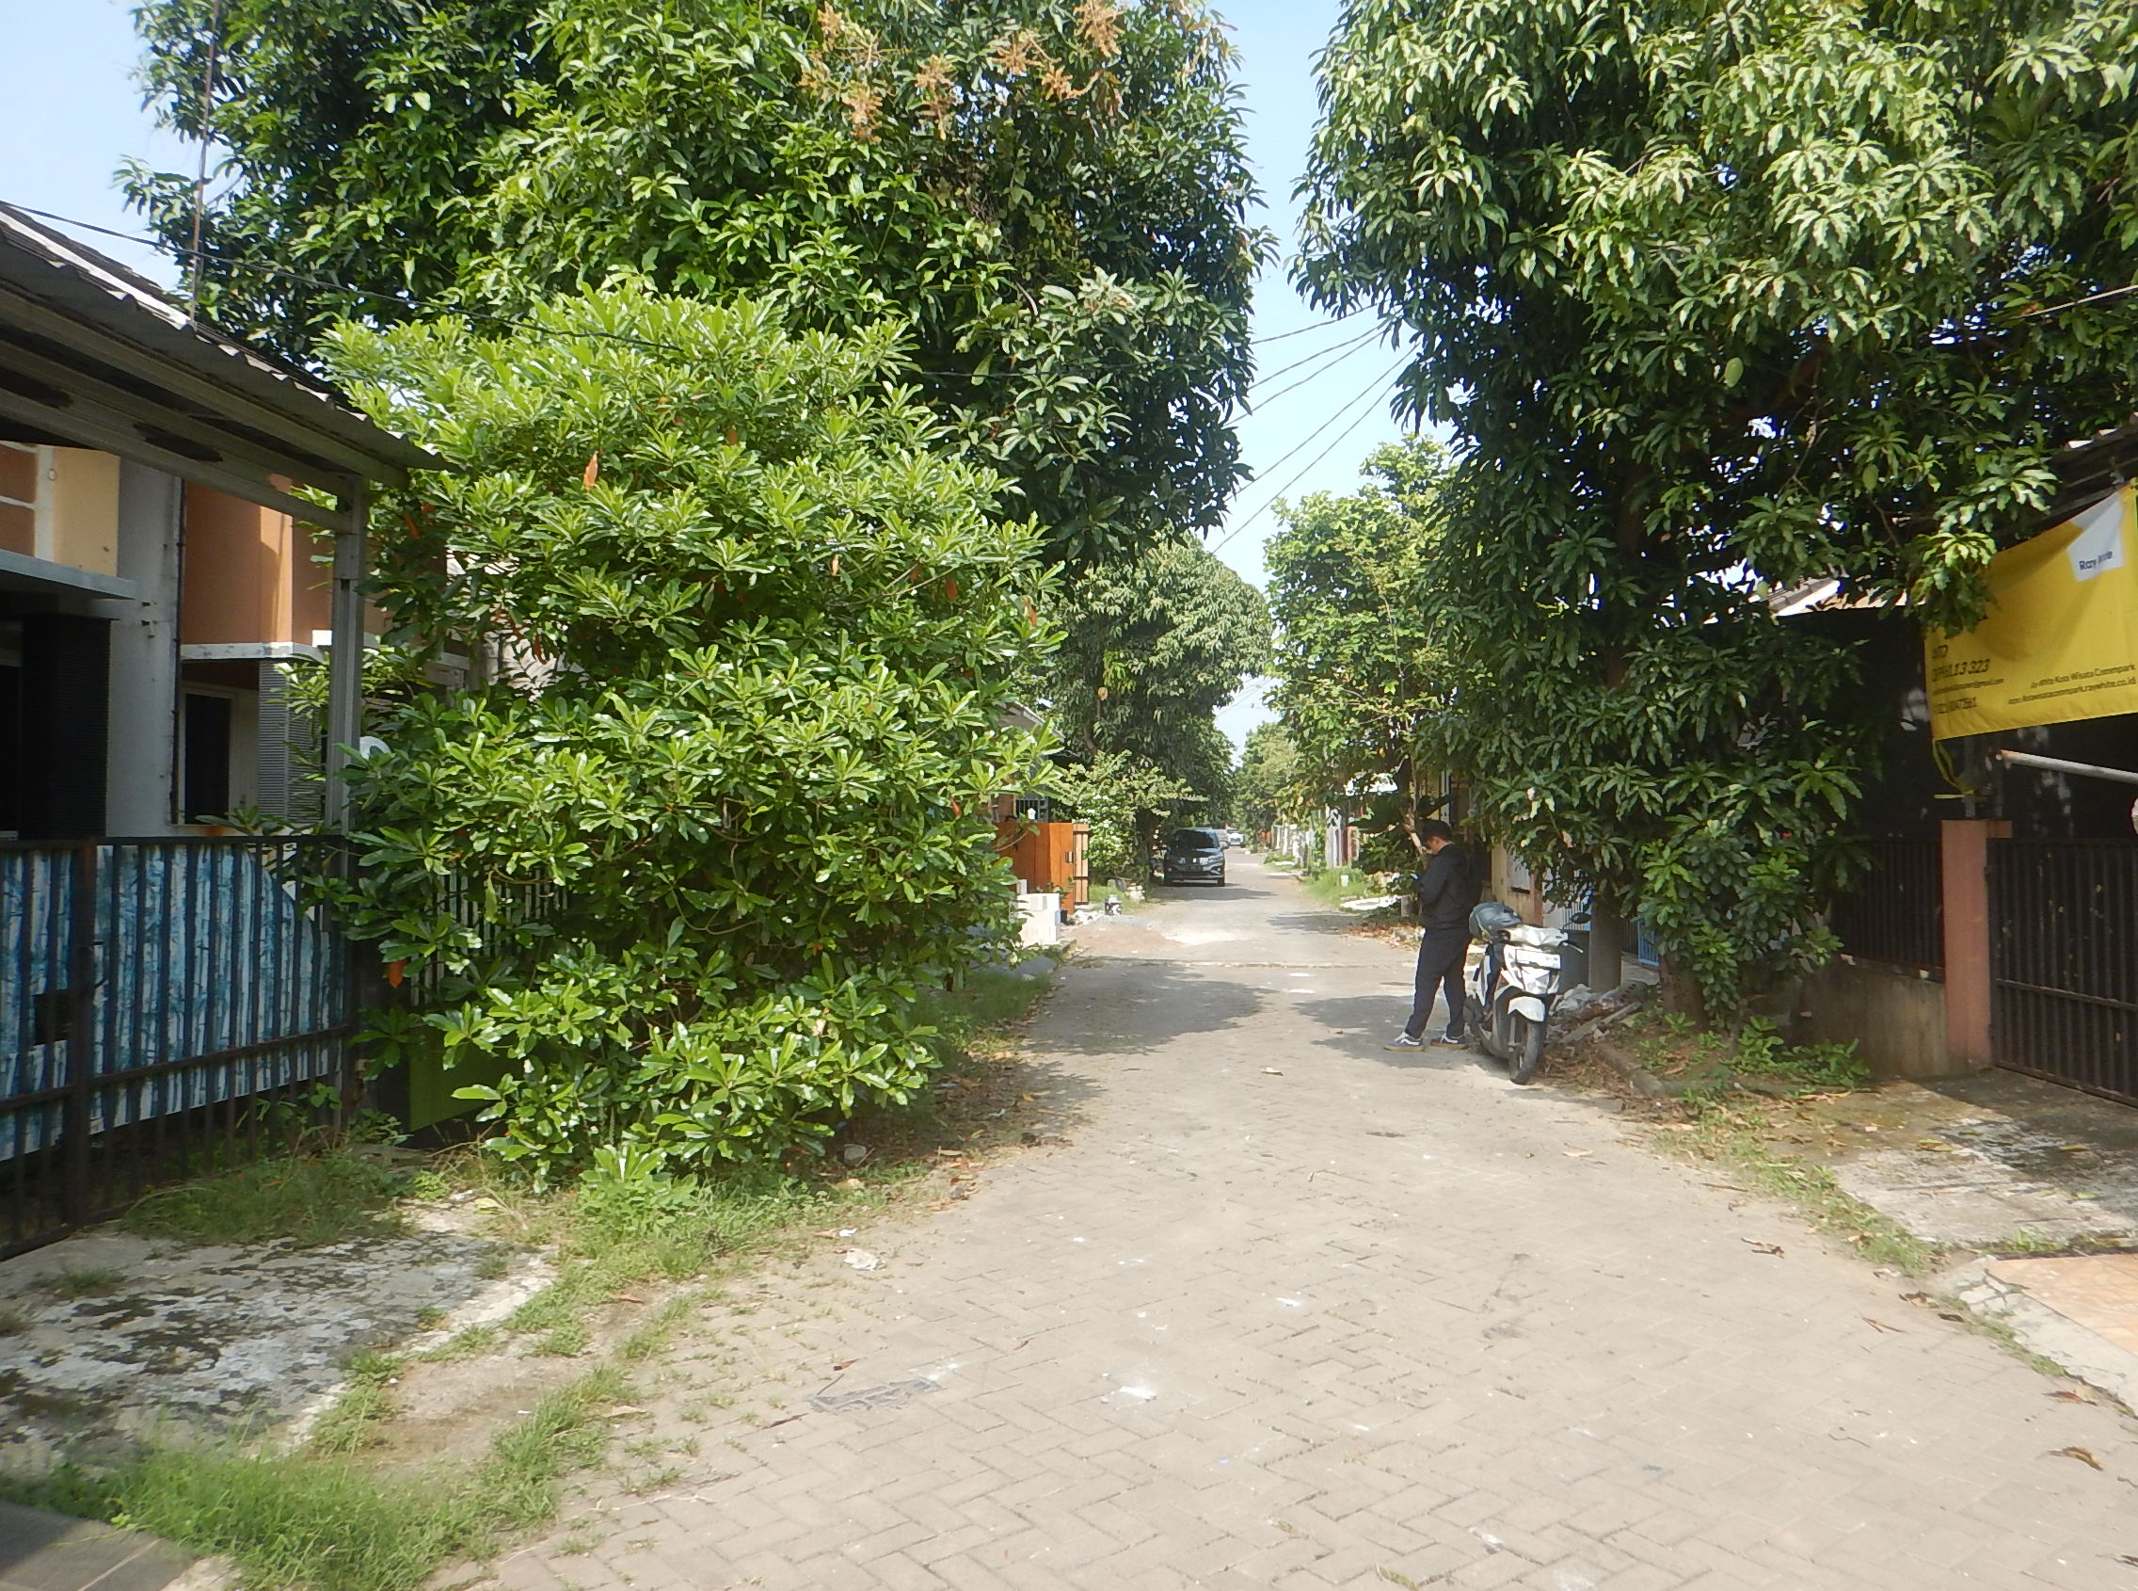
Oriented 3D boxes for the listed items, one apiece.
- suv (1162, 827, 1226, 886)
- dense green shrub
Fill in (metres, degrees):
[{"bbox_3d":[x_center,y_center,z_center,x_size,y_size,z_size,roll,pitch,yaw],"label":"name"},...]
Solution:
[{"bbox_3d":[3.900,1.800,44.900,1.750,1.690,4.400,0,-1,7],"label":"suv"},{"bbox_3d":[-1.970,-0.450,8.050,3.750,4.400,3.300,0,-1,6],"label":"dense green shrub"}]

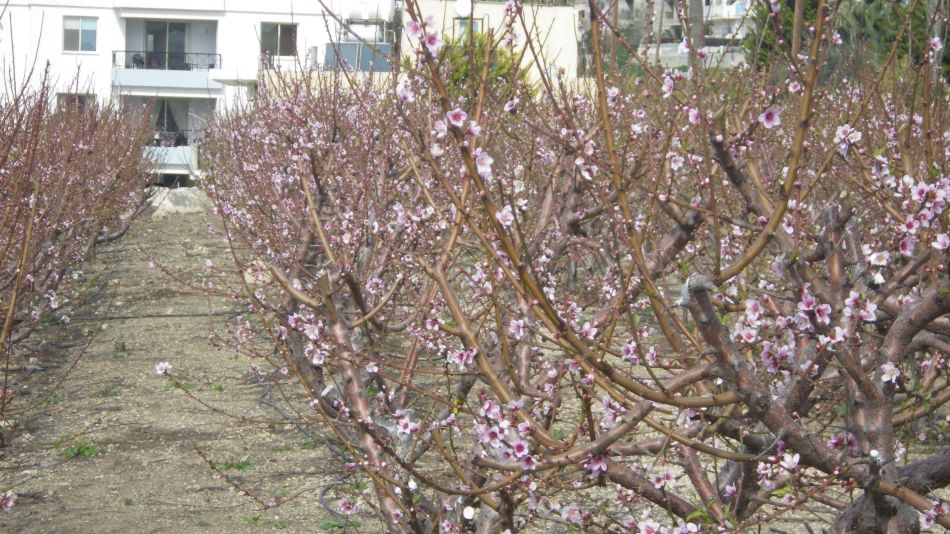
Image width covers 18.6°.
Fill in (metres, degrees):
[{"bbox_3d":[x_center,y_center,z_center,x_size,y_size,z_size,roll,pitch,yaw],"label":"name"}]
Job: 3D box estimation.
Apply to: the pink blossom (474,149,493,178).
[{"bbox_3d":[0.015,-0.180,5.050,0.033,0.046,0.024,1,-3,-21],"label":"pink blossom"}]

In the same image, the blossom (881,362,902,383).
[{"bbox_3d":[0.717,0.182,5.000,0.035,0.035,0.020,1,-6,0],"label":"blossom"}]

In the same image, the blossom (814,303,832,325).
[{"bbox_3d":[0.602,0.080,5.000,0.035,0.037,0.020,0,9,-28],"label":"blossom"}]

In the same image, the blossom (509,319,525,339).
[{"bbox_3d":[0.074,0.112,5.200,0.033,0.037,0.020,3,1,27],"label":"blossom"}]

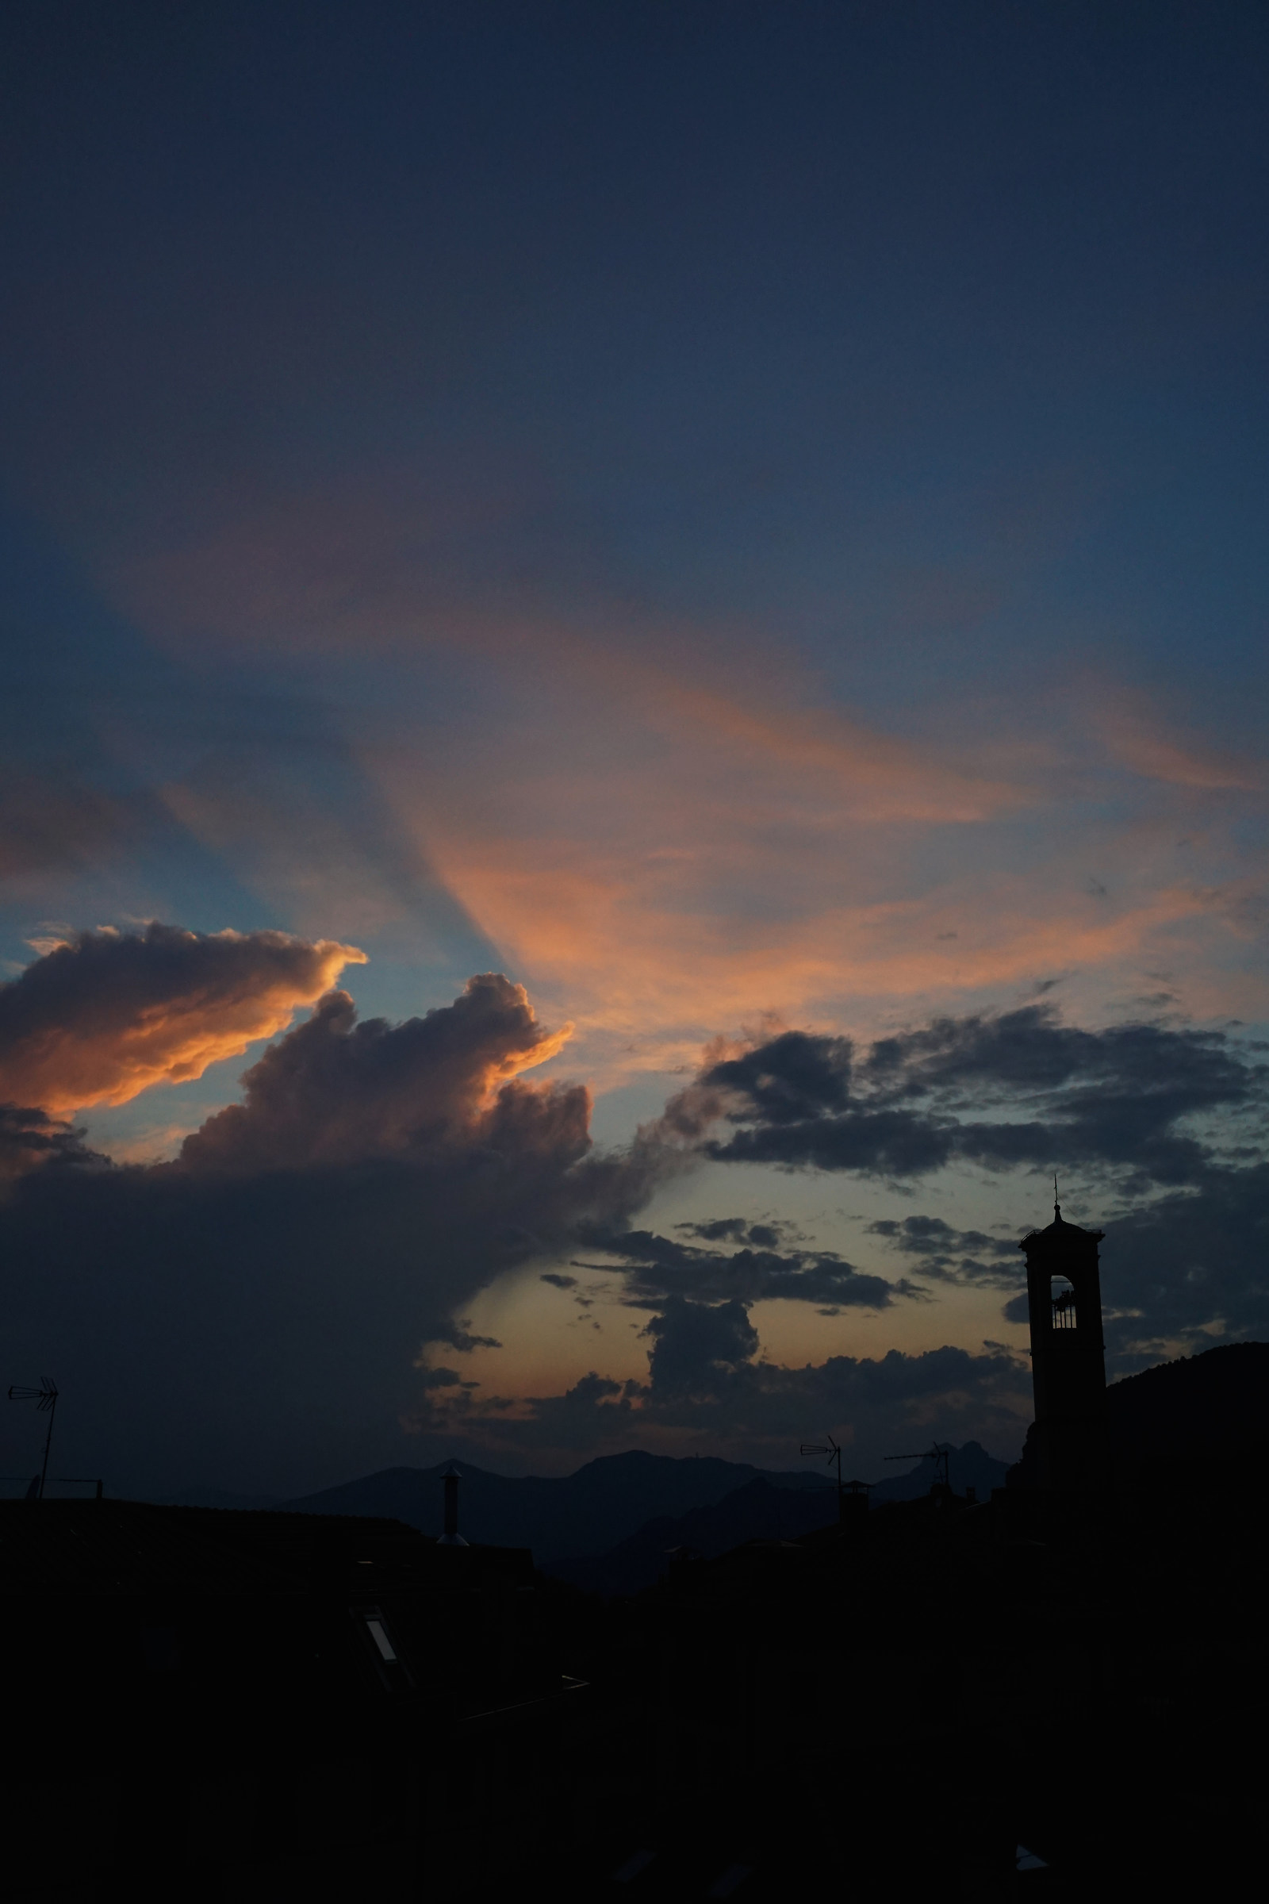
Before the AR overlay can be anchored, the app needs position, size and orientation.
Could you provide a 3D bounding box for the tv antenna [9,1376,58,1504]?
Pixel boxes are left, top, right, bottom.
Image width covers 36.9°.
[{"bbox_3d":[-11.999,9.723,38.000,0.900,2.362,0.500,-4,-17,12],"label":"tv antenna"}]

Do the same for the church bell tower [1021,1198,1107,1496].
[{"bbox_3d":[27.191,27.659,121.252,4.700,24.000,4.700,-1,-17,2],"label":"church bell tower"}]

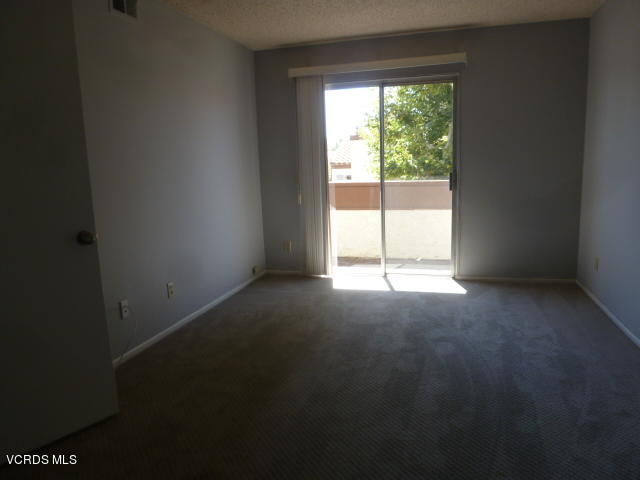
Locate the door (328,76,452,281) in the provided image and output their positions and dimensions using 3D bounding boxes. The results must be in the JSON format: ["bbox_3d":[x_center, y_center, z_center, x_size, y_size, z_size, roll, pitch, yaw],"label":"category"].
[{"bbox_3d":[0.695,-0.612,4.654,1.410,2.010,0.090,1,10,15],"label":"door"}]

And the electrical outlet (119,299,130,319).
[{"bbox_3d":[-1.252,0.445,2.870,0.012,0.117,0.072,1,10,15],"label":"electrical outlet"}]

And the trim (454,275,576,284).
[{"bbox_3d":[1.950,0.399,4.458,1.110,0.052,0.016,1,10,15],"label":"trim"}]

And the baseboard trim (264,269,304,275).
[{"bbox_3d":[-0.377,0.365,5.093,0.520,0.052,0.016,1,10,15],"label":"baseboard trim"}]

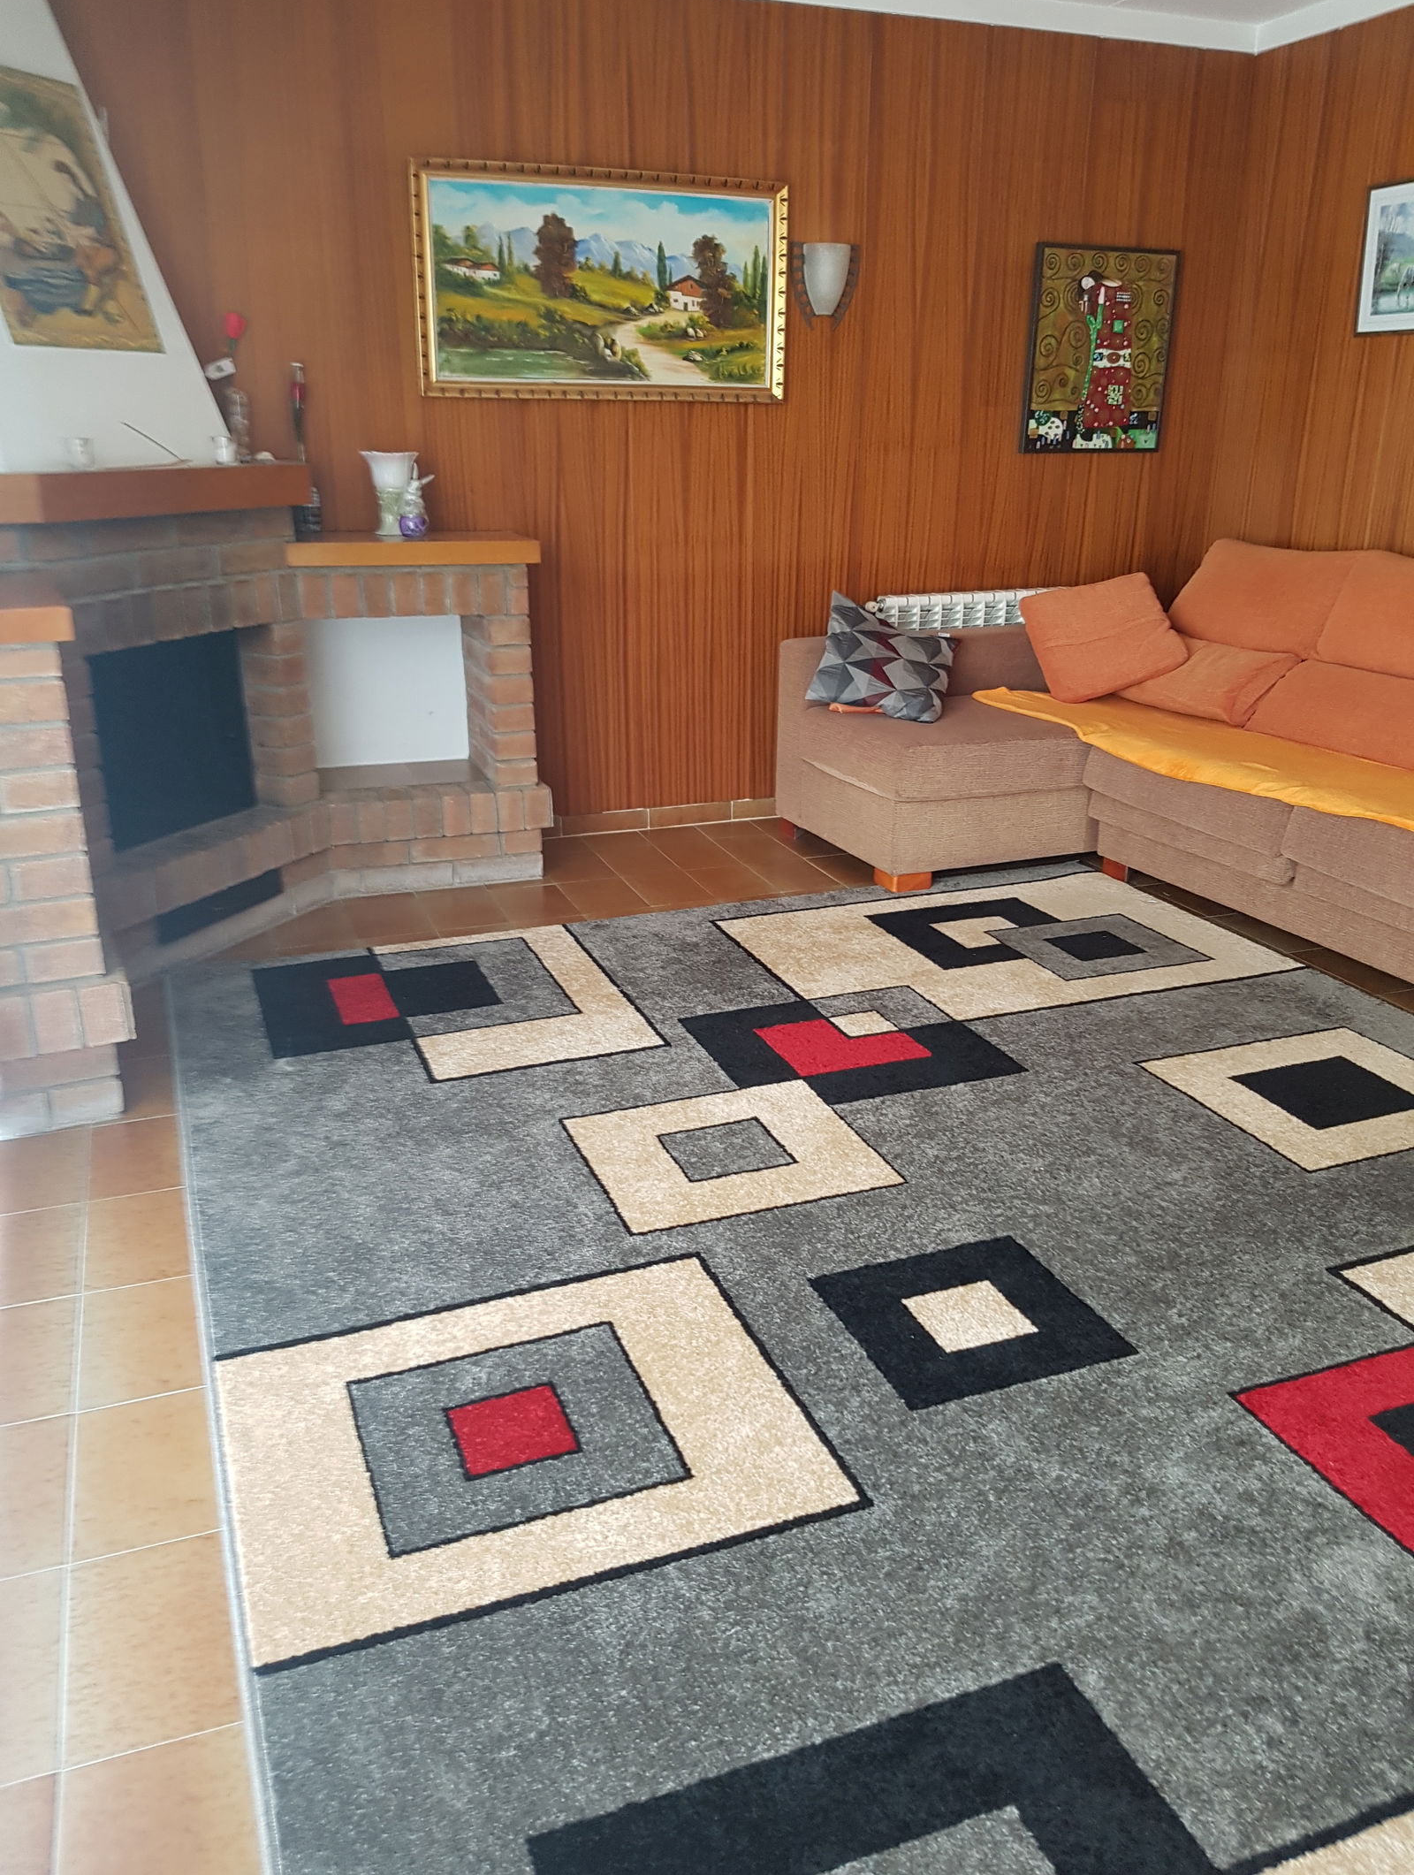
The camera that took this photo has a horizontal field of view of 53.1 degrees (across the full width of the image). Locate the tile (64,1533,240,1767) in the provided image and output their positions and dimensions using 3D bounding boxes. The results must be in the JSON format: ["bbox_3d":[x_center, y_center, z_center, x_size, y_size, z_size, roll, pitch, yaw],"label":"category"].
[{"bbox_3d":[-0.621,0.803,1.623,0.200,0.010,0.294,-7,22,-20],"label":"tile"}]

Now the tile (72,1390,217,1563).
[{"bbox_3d":[-0.726,0.704,1.883,0.200,0.010,0.294,-7,22,-20],"label":"tile"}]

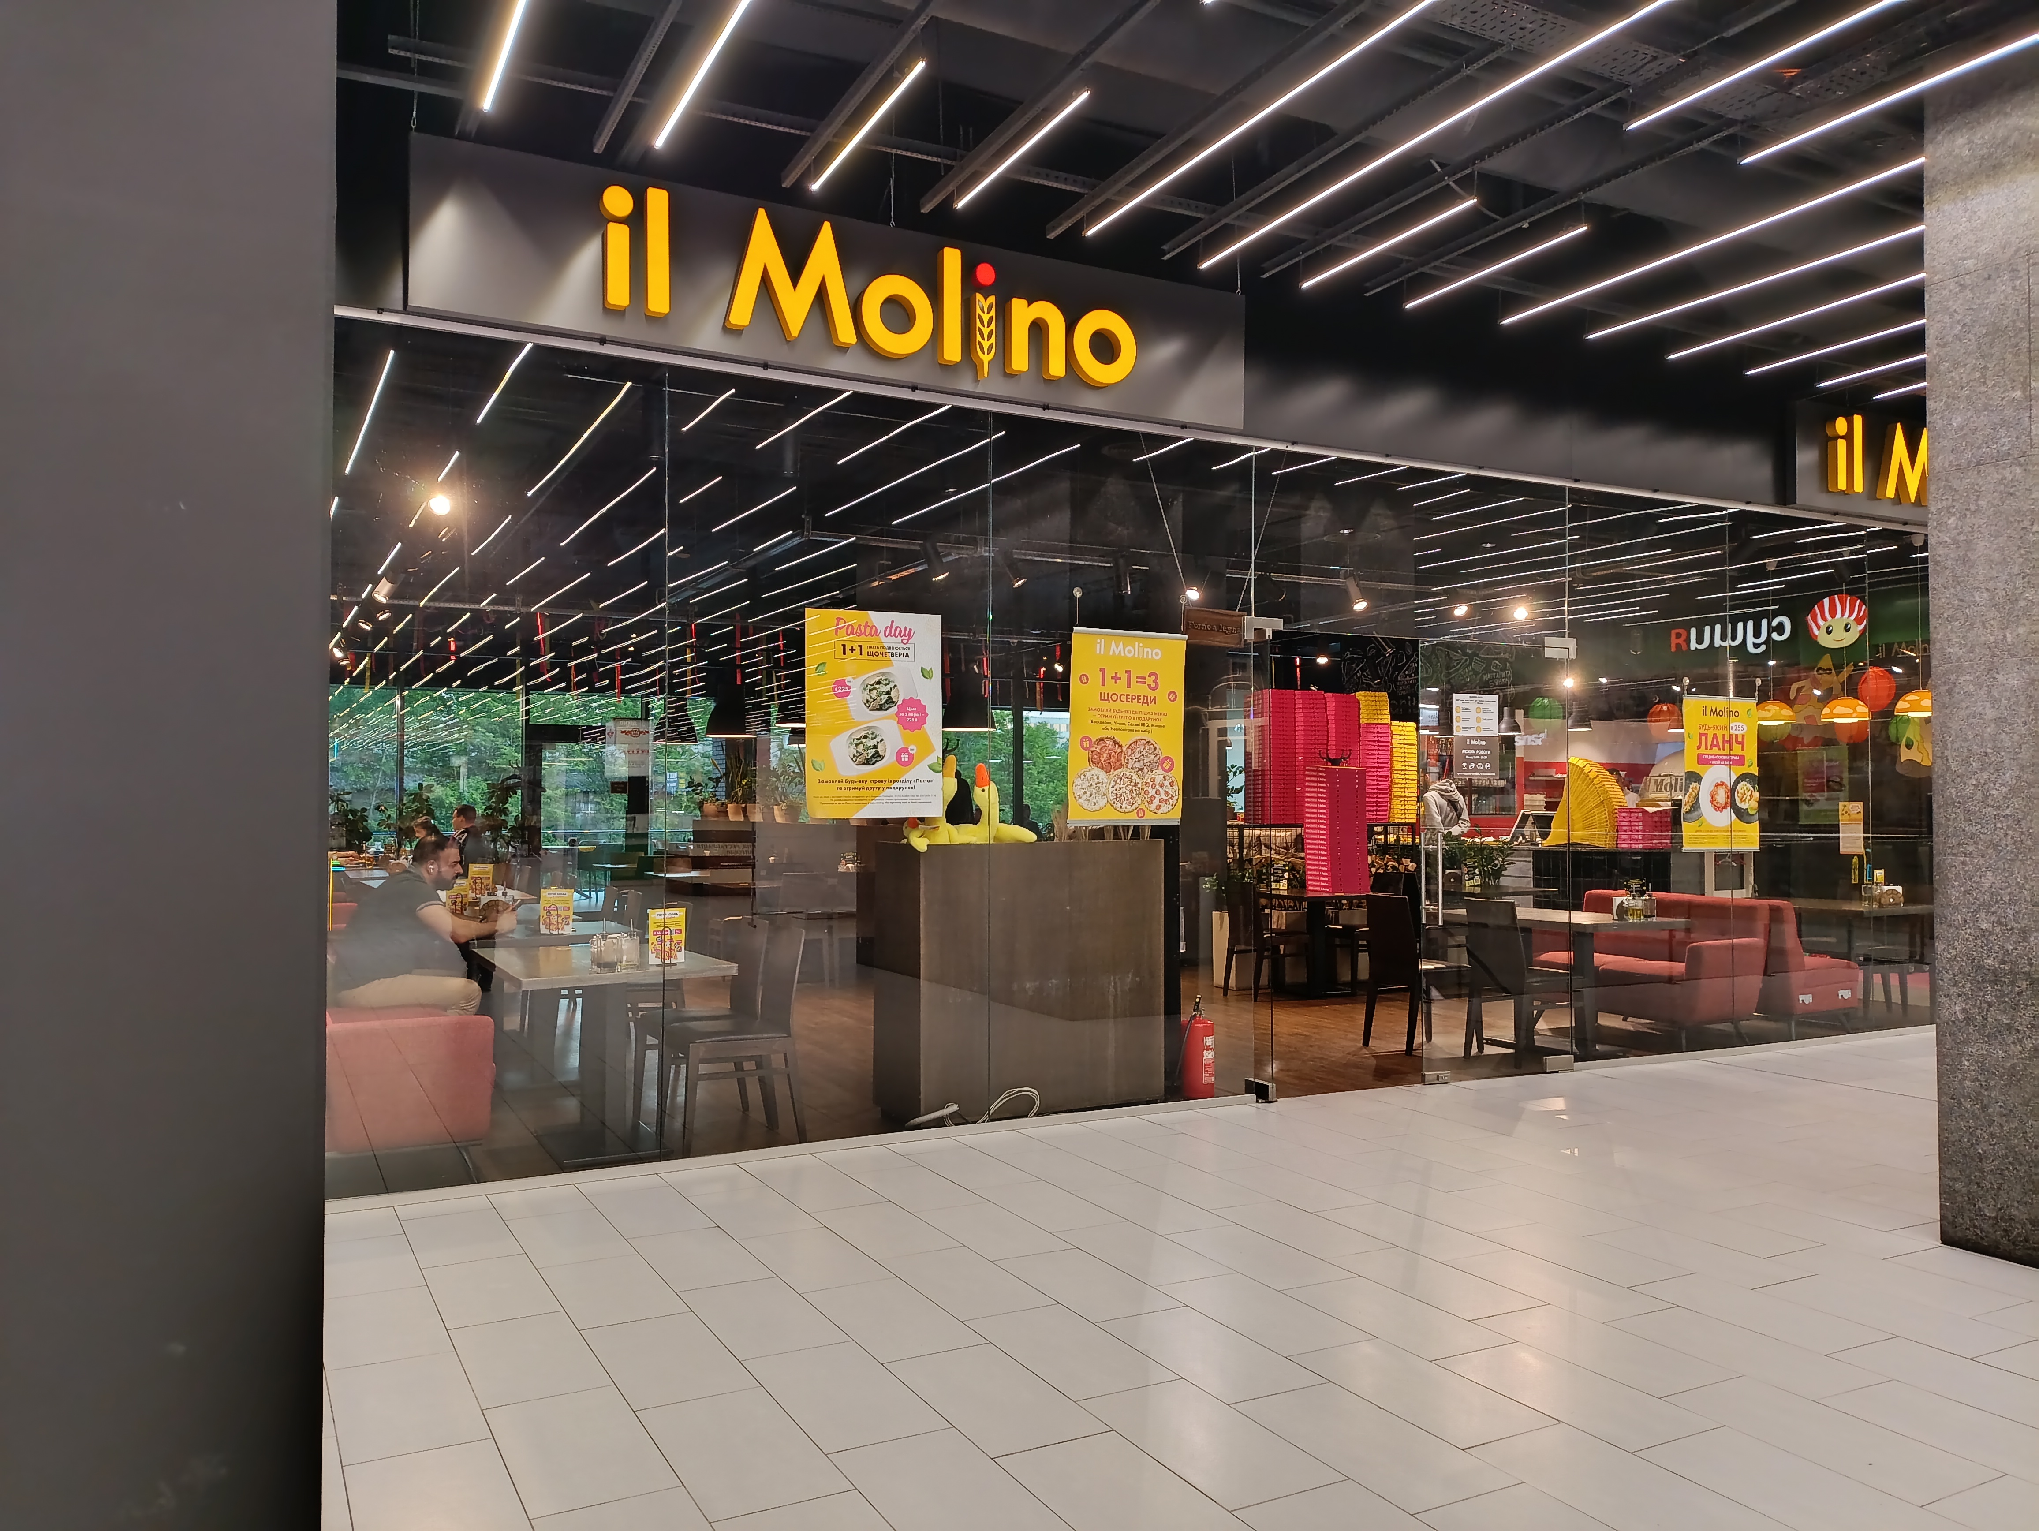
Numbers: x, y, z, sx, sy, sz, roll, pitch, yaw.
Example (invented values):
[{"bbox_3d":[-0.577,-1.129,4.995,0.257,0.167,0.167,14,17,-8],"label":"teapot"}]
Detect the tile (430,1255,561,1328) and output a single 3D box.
[{"bbox_3d":[-1.504,1.491,4.179,0.300,0.010,0.600,1,-2,-28],"label":"tile"}]

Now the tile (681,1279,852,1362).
[{"bbox_3d":[-0.697,1.491,3.980,0.300,0.010,0.600,1,-2,-28],"label":"tile"}]

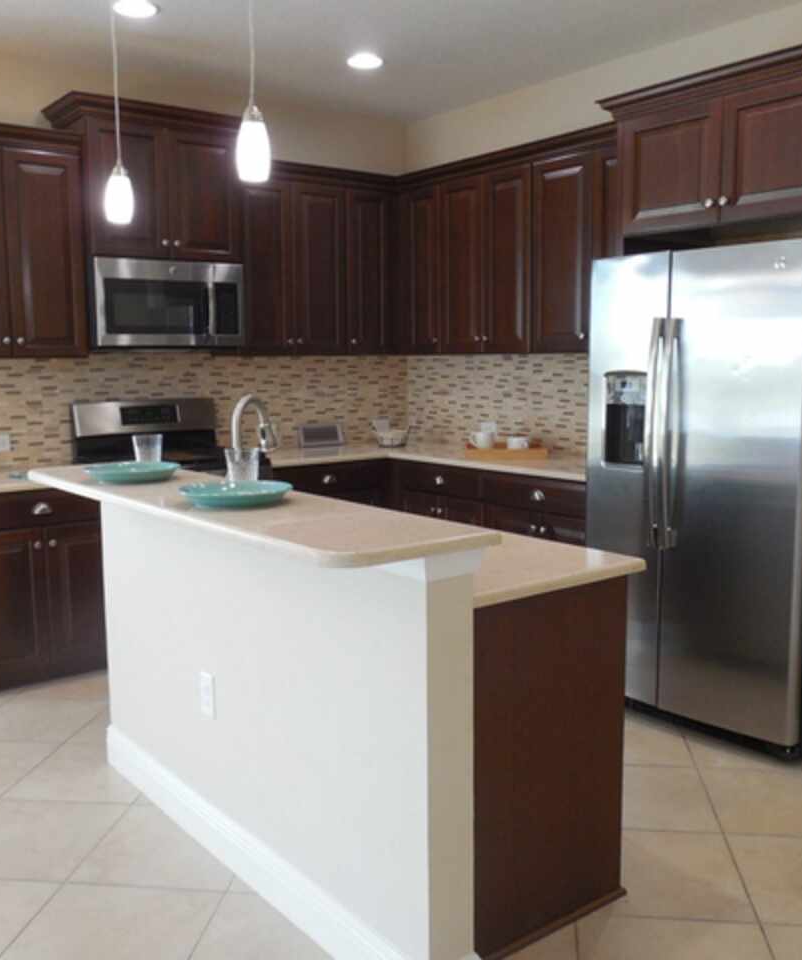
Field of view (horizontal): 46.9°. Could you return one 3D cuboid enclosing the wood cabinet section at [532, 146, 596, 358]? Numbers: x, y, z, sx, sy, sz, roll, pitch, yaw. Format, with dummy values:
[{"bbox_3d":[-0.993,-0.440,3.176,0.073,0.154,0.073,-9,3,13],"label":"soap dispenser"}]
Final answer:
[{"bbox_3d":[0.888,-1.080,4.440,0.331,0.921,0.408,-6,9,-37],"label":"wood cabinet section"}]

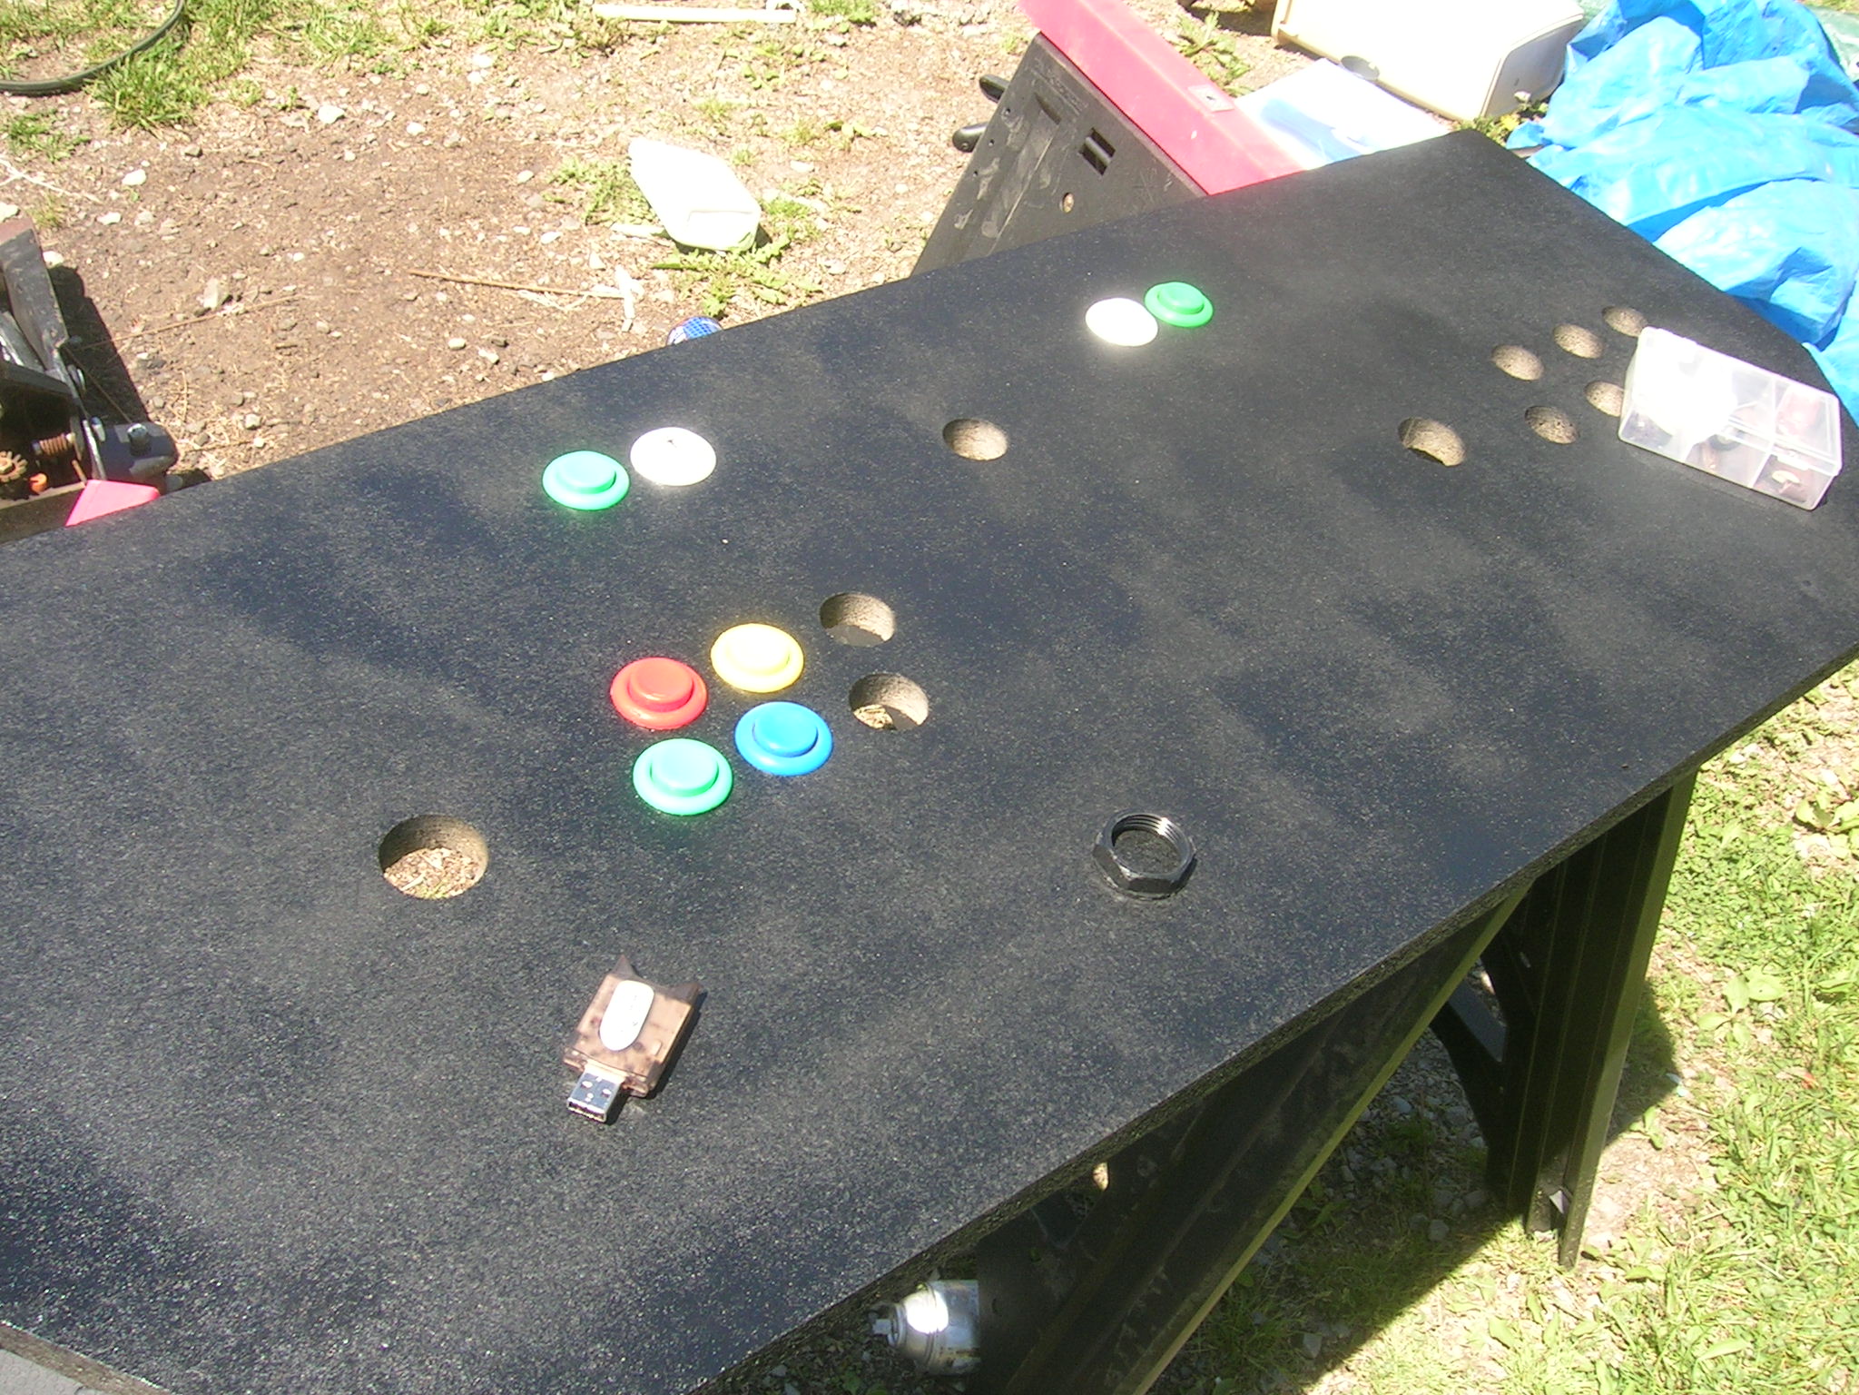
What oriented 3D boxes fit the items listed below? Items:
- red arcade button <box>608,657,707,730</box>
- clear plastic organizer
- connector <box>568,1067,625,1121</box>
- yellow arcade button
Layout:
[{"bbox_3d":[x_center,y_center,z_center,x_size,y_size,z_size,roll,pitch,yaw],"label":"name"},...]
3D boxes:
[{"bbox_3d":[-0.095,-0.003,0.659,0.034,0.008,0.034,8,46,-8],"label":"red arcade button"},{"bbox_3d":[0.382,-0.134,0.899,0.097,0.024,0.063,21,45,5],"label":"clear plastic organizer"},{"bbox_3d":[-0.097,0.115,0.545,0.012,0.004,0.012,19,45,4],"label":"connector"},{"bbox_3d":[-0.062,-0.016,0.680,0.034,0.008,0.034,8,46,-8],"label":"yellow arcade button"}]

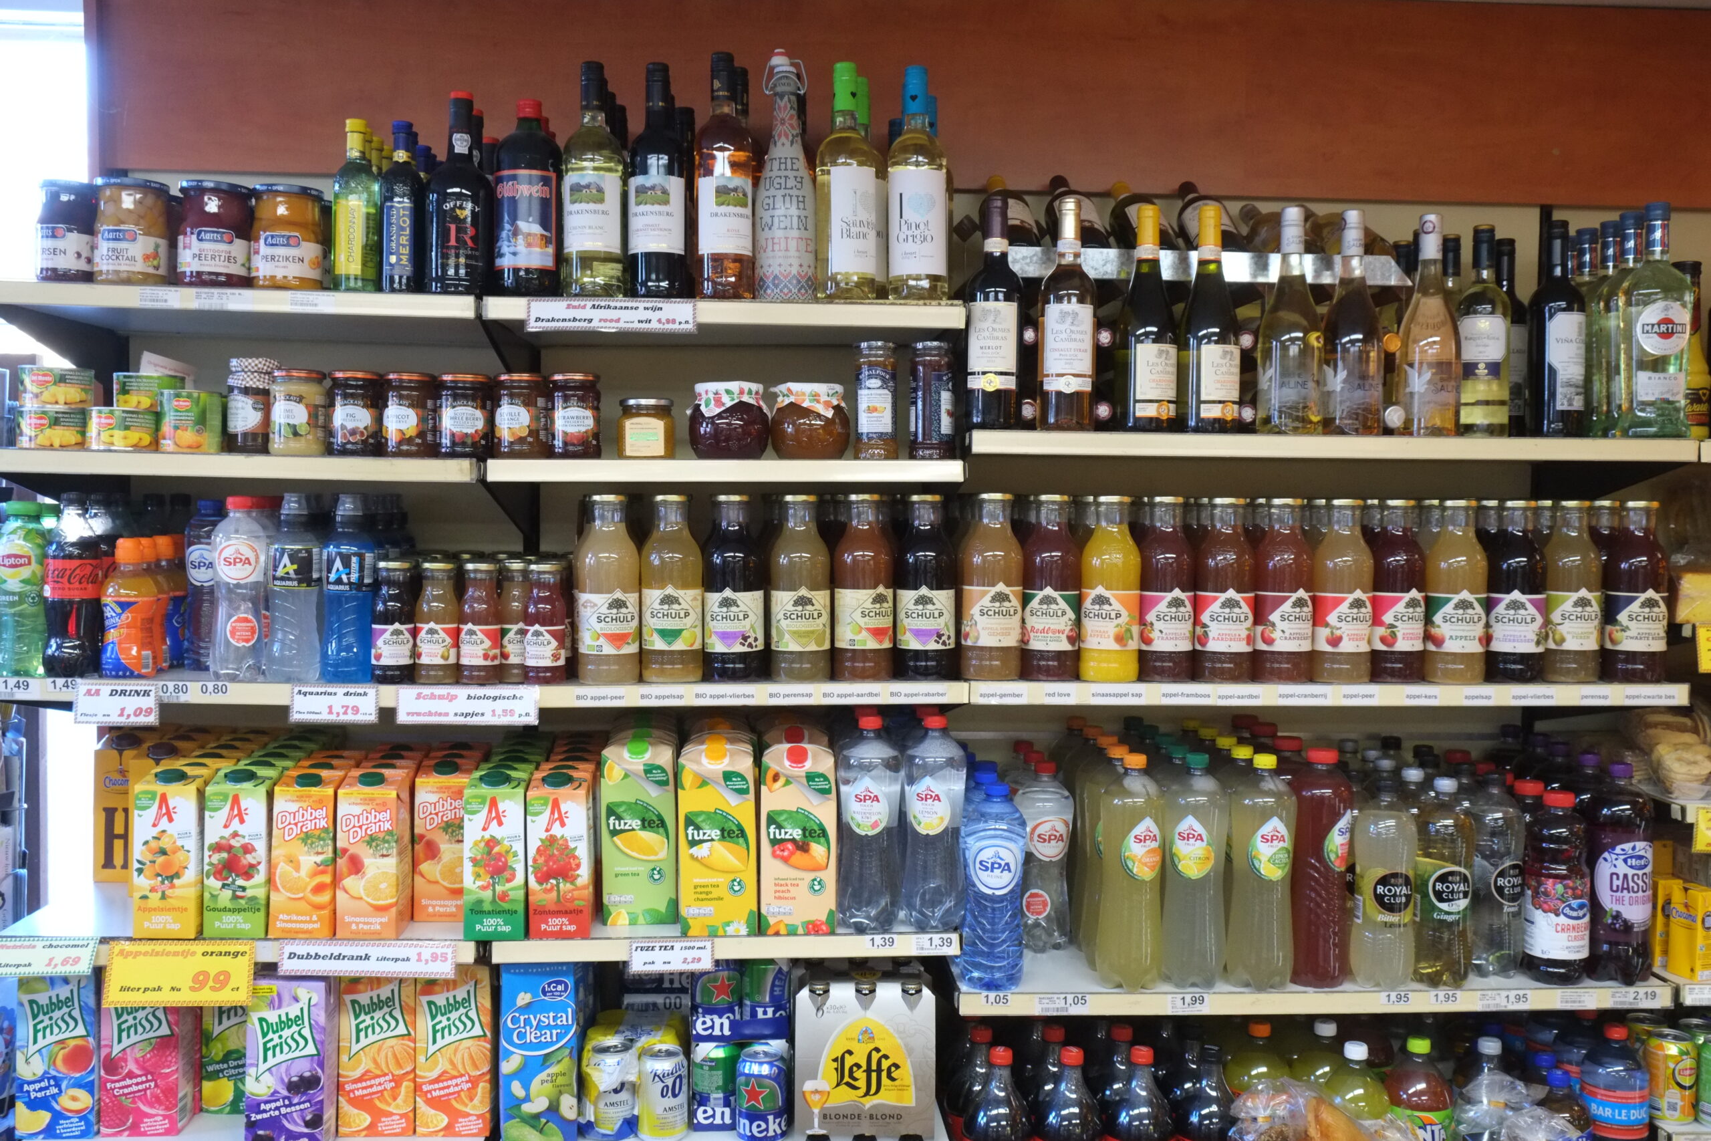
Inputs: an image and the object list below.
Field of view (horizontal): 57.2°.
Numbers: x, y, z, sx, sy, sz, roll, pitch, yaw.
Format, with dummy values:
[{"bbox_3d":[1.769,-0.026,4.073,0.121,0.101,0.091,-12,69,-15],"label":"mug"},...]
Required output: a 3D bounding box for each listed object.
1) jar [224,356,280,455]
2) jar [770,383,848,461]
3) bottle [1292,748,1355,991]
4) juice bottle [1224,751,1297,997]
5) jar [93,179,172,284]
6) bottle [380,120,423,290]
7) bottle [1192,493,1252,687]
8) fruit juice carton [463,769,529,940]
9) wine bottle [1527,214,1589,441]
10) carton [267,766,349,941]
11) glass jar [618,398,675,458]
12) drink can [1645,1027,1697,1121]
[{"bbox_3d":[-0.785,-0.212,2.045,0.065,0.128,0.065,0,3,0],"label":"jar"},{"bbox_3d":[-0.059,-0.198,2.093,0.105,0.097,0.105,0,3,0],"label":"jar"},{"bbox_3d":[0.639,0.405,2.156,0.088,0.317,0.088,-1,3,-28],"label":"bottle"},{"bbox_3d":[0.558,0.412,2.156,0.086,0.317,0.086,0,3,-4],"label":"juice bottle"},{"bbox_3d":[-0.920,-0.430,1.996,0.087,0.125,0.087,0,3,-5],"label":"jar"},{"bbox_3d":[-0.582,-0.462,2.016,0.053,0.221,0.053,0,3,-3],"label":"bottle"},{"bbox_3d":[0.500,0.026,2.121,0.077,0.247,0.077,0,3,-1],"label":"bottle"},{"bbox_3d":[-0.473,0.375,2.079,0.078,0.215,0.068,0,3,-3],"label":"fruit juice carton"},{"bbox_3d":[0.958,-0.326,2.138,0.077,0.294,0.077,0,3,-9],"label":"wine bottle"},{"bbox_3d":[-0.703,0.363,2.022,0.079,0.205,0.071,0,3,-3],"label":"carton"},{"bbox_3d":[-0.274,-0.184,2.061,0.074,0.080,0.074,0,3,-6],"label":"glass jar"},{"bbox_3d":[1.150,0.712,2.212,0.066,0.115,0.066,1,3,0],"label":"drink can"}]

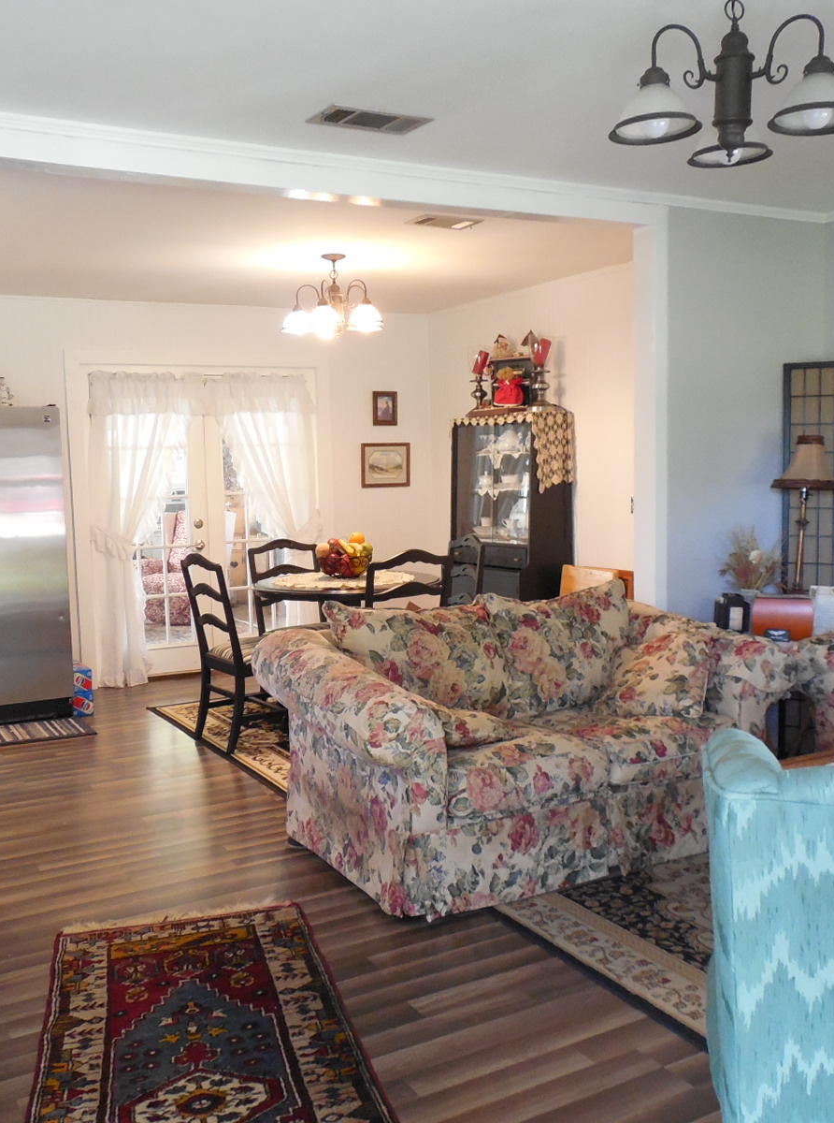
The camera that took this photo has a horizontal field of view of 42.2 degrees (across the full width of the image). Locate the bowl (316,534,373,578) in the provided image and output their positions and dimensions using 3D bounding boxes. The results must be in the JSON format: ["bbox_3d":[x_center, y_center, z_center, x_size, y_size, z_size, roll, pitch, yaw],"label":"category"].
[{"bbox_3d":[-0.414,-0.026,5.924,0.300,0.240,0.300,-2,5,0],"label":"bowl"}]

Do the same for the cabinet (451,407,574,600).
[{"bbox_3d":[0.576,-0.065,6.693,0.330,1.667,0.870,-5,7,-29],"label":"cabinet"}]

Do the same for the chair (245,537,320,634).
[{"bbox_3d":[-0.650,0.358,6.073,0.460,0.960,0.520,-4,6,-29],"label":"chair"}]

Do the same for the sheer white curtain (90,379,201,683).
[{"bbox_3d":[-1.713,-0.220,6.985,0.709,1.966,0.100,-4,6,-29],"label":"sheer white curtain"}]

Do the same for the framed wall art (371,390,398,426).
[{"bbox_3d":[-0.227,-1.105,7.833,0.194,0.245,0.020,-4,6,-29],"label":"framed wall art"}]

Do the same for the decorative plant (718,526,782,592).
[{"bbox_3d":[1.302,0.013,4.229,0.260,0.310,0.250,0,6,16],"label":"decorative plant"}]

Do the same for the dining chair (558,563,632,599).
[{"bbox_3d":[0.754,0.438,5.660,0.520,0.800,0.460,-4,6,-29],"label":"dining chair"}]

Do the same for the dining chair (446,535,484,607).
[{"bbox_3d":[0.101,0.373,5.900,0.460,0.980,0.450,-4,6,-23],"label":"dining chair"}]

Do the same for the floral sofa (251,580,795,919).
[{"bbox_3d":[0.403,0.568,3.968,1.750,0.860,0.930,-4,6,-26],"label":"floral sofa"}]

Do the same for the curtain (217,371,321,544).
[{"bbox_3d":[-0.986,-0.276,7.311,0.750,1.980,0.120,-5,7,-29],"label":"curtain"}]

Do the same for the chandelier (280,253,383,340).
[{"bbox_3d":[-0.446,-1.423,5.768,0.560,0.410,0.560,-2,5,0],"label":"chandelier"}]

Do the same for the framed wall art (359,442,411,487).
[{"bbox_3d":[-0.214,-0.689,7.758,0.395,0.315,0.025,-5,7,-29],"label":"framed wall art"}]

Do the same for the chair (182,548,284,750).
[{"bbox_3d":[-0.891,0.435,5.501,0.470,0.980,0.450,-6,7,-36],"label":"chair"}]

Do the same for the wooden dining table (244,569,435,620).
[{"bbox_3d":[-0.356,0.479,5.787,1.020,0.755,1.020,-4,6,-29],"label":"wooden dining table"}]

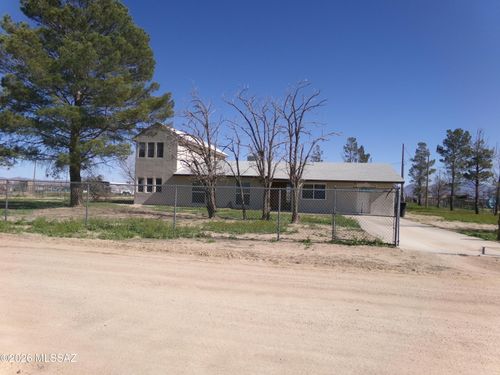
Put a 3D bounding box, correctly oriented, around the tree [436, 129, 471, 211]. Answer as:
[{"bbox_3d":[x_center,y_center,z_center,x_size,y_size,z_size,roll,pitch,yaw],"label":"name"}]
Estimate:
[{"bbox_3d":[19.957,-1.741,34.000,3.200,8.090,3.100,1,-1,0],"label":"tree"}]

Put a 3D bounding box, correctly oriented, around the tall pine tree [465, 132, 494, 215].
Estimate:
[{"bbox_3d":[19.528,-1.276,29.500,2.500,7.150,2.420,1,-1,0],"label":"tall pine tree"}]

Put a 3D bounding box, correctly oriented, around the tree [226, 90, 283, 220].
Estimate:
[{"bbox_3d":[0.221,-1.581,17.000,2.600,6.350,2.520,1,-1,0],"label":"tree"}]

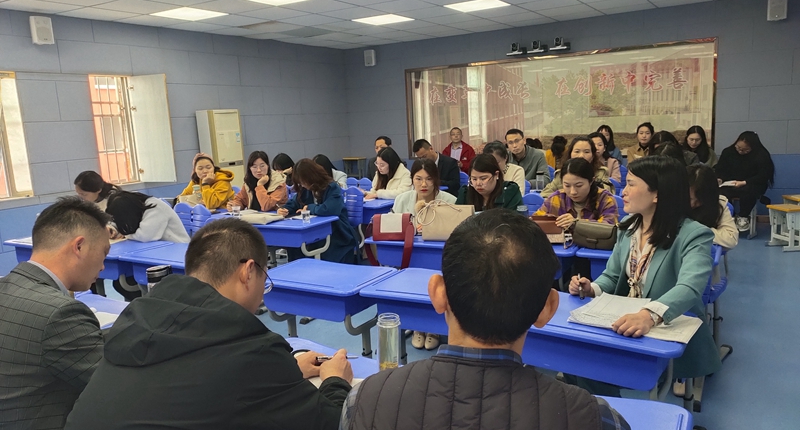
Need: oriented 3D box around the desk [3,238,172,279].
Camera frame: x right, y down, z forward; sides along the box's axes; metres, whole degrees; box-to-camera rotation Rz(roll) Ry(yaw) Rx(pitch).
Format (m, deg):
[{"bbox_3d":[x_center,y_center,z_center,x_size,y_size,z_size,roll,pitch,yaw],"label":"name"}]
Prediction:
[{"bbox_3d":[-2.148,0.567,3.752,1.250,0.760,0.420,3,13,29],"label":"desk"}]

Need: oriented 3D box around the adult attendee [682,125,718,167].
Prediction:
[{"bbox_3d":[3.111,-0.329,5.597,0.480,1.200,0.700,5,13,37],"label":"adult attendee"}]

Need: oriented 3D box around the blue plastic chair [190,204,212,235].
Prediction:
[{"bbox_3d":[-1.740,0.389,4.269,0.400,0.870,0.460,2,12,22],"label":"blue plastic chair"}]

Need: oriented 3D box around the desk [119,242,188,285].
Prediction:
[{"bbox_3d":[-1.366,0.614,3.415,0.600,0.760,0.430,4,13,31],"label":"desk"}]

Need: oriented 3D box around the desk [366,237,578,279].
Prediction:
[{"bbox_3d":[0.462,0.524,3.304,1.220,0.760,0.420,2,12,22],"label":"desk"}]

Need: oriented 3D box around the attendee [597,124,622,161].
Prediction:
[{"bbox_3d":[2.316,-0.368,5.978,0.480,1.220,0.700,4,13,34],"label":"attendee"}]

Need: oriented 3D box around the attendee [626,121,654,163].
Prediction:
[{"bbox_3d":[2.773,-0.408,6.139,0.470,1.272,0.650,4,13,32],"label":"attendee"}]

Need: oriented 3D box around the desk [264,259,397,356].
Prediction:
[{"bbox_3d":[-0.347,0.678,2.804,0.600,0.760,0.440,4,13,31],"label":"desk"}]

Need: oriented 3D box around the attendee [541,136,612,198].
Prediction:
[{"bbox_3d":[1.443,0.030,4.319,0.520,1.270,0.720,3,12,28],"label":"attendee"}]

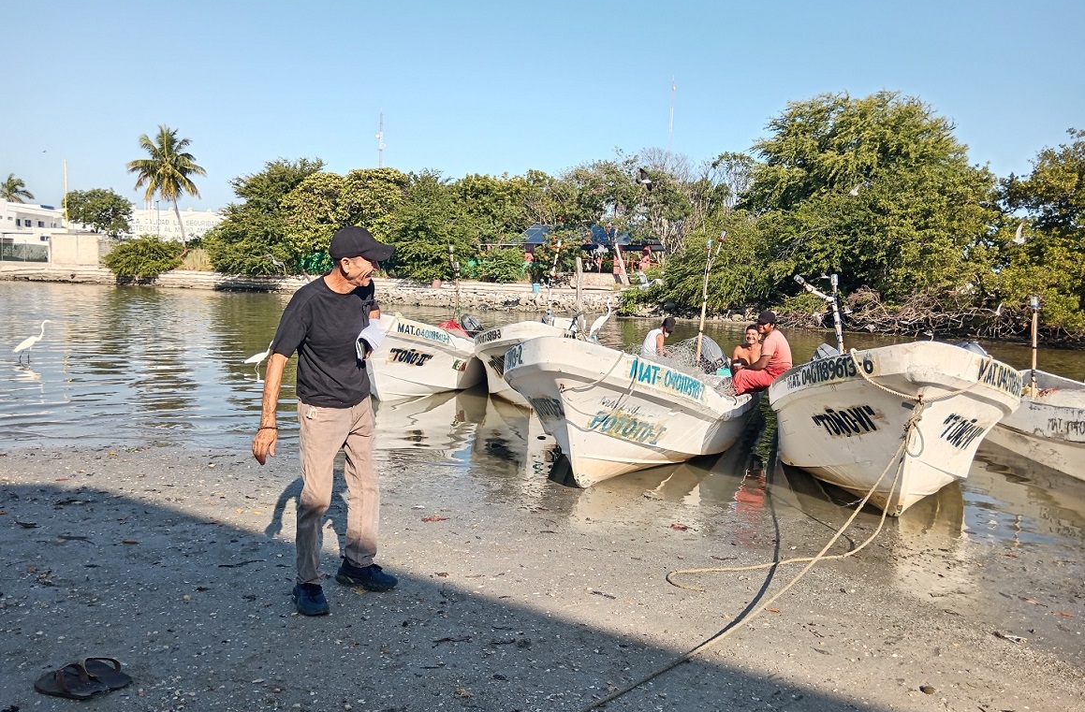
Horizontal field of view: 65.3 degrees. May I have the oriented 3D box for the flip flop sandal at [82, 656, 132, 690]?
[{"bbox_3d":[-1.595,1.126,3.056,0.265,0.055,0.100,5,6,28],"label":"flip flop sandal"}]

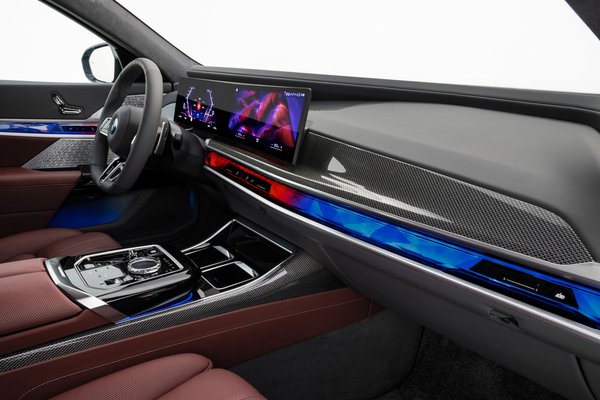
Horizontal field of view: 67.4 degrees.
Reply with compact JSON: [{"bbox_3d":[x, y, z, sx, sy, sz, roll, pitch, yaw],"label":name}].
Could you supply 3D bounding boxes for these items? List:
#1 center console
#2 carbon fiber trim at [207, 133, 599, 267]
[{"bbox_3d":[-0.257,0.136,0.914,0.425,0.095,0.270,-12,21,-35],"label":"center console"},{"bbox_3d":[0.069,-0.077,0.829,0.135,0.090,0.890,-12,21,-35],"label":"carbon fiber trim"}]

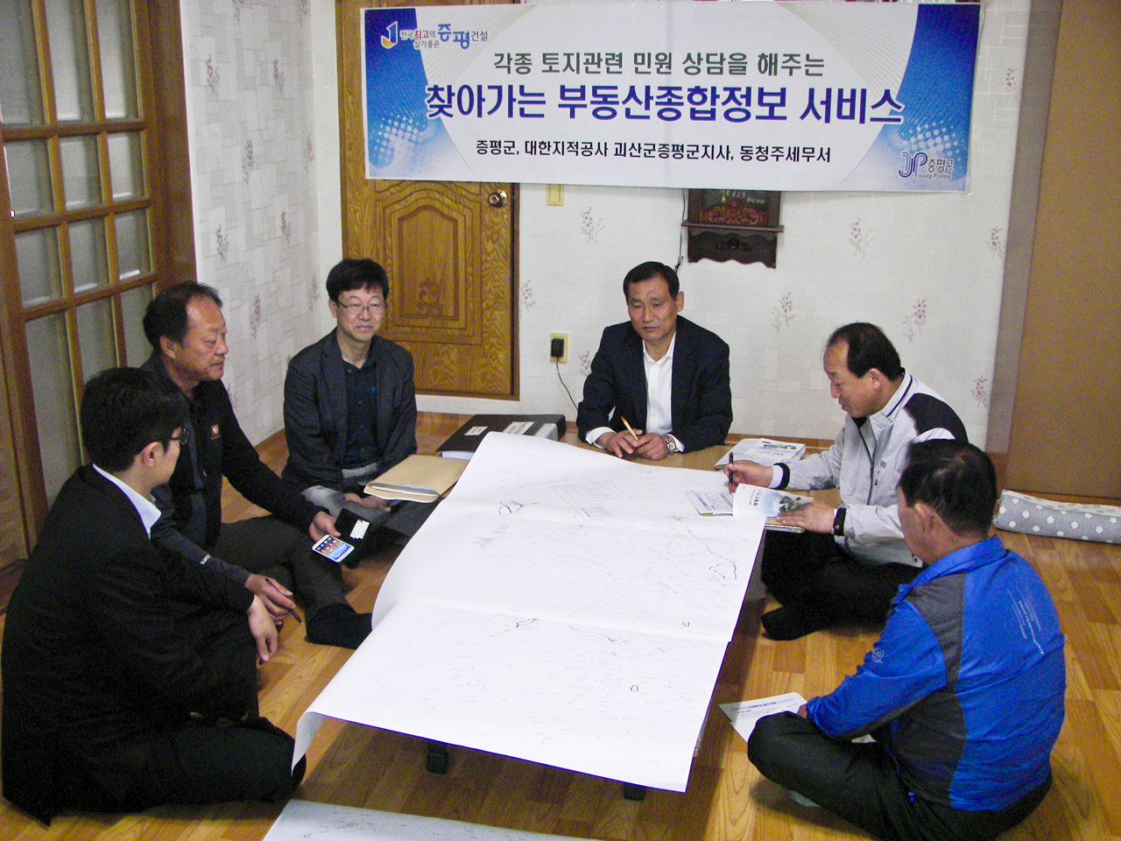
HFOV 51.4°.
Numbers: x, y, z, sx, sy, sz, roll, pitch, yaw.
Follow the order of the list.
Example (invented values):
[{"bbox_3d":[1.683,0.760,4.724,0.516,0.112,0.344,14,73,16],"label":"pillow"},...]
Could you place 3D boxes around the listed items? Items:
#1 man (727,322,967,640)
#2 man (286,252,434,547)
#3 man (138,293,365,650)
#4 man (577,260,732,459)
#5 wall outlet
[{"bbox_3d":[0.772,0.129,3.187,0.700,0.820,0.580,-7,17,-24],"label":"man"},{"bbox_3d":[-0.607,-0.052,3.676,0.620,0.880,0.650,-4,16,-14],"label":"man"},{"bbox_3d":[-0.858,0.087,3.196,0.740,0.870,0.600,12,20,35],"label":"man"},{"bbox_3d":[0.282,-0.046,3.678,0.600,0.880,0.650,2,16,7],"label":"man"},{"bbox_3d":[-0.005,-0.288,4.640,0.073,0.120,0.020,4,16,11],"label":"wall outlet"}]

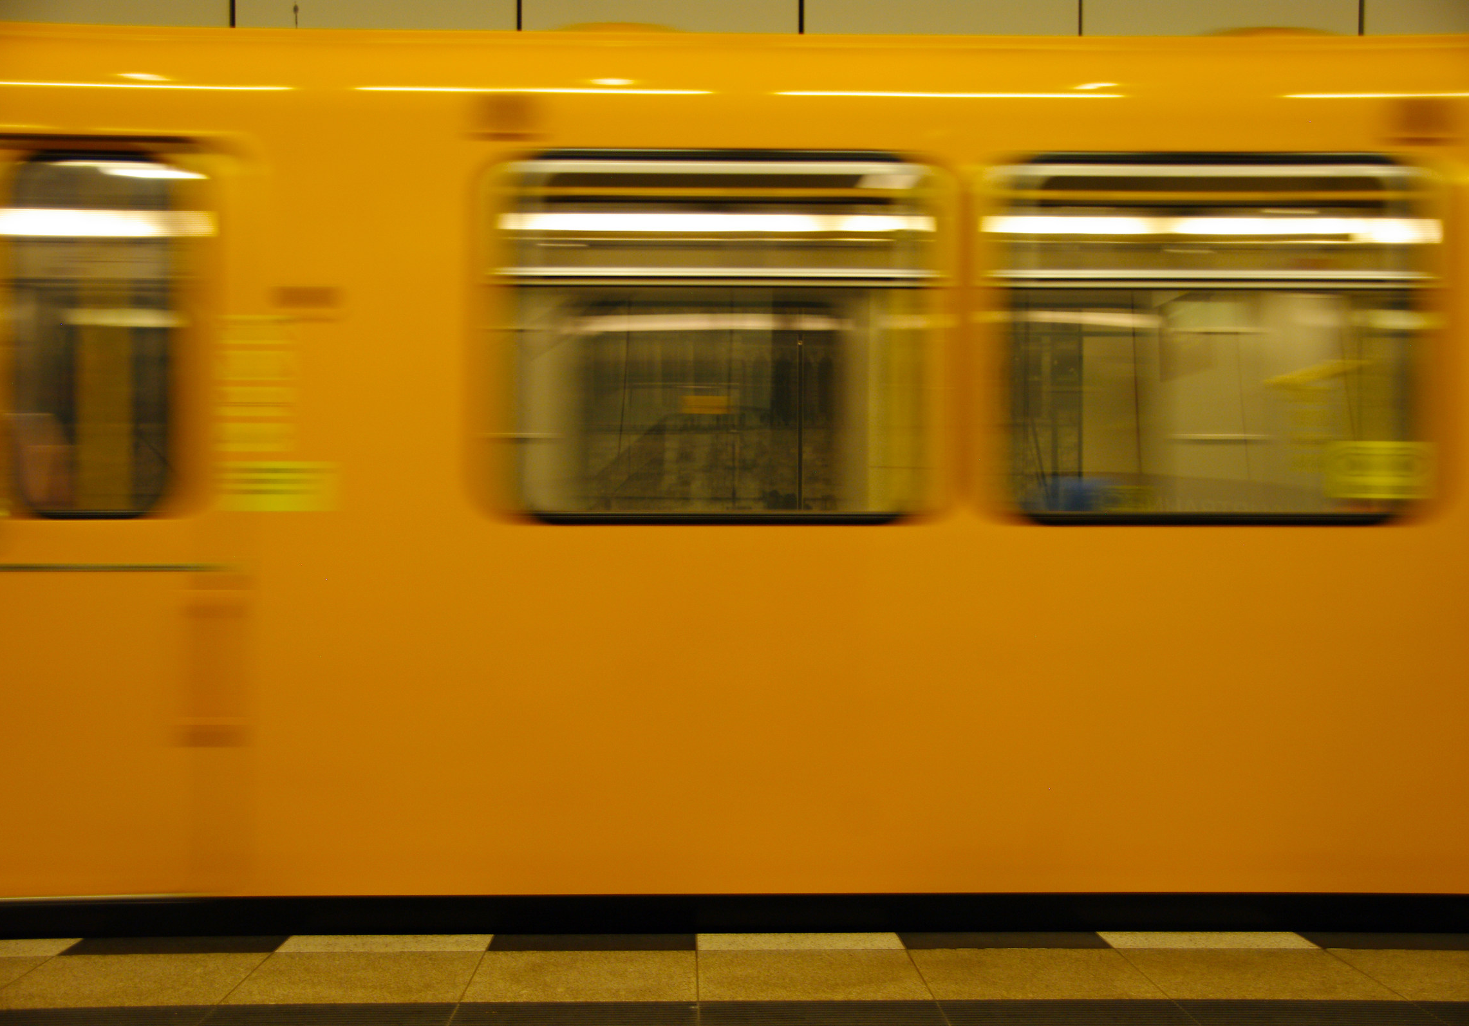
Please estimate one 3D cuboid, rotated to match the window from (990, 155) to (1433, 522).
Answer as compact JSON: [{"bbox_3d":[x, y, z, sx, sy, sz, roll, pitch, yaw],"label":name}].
[{"bbox_3d":[1.224,-0.447,4.424,1.120,0.940,0.080,0,-2,-1],"label":"window"}]

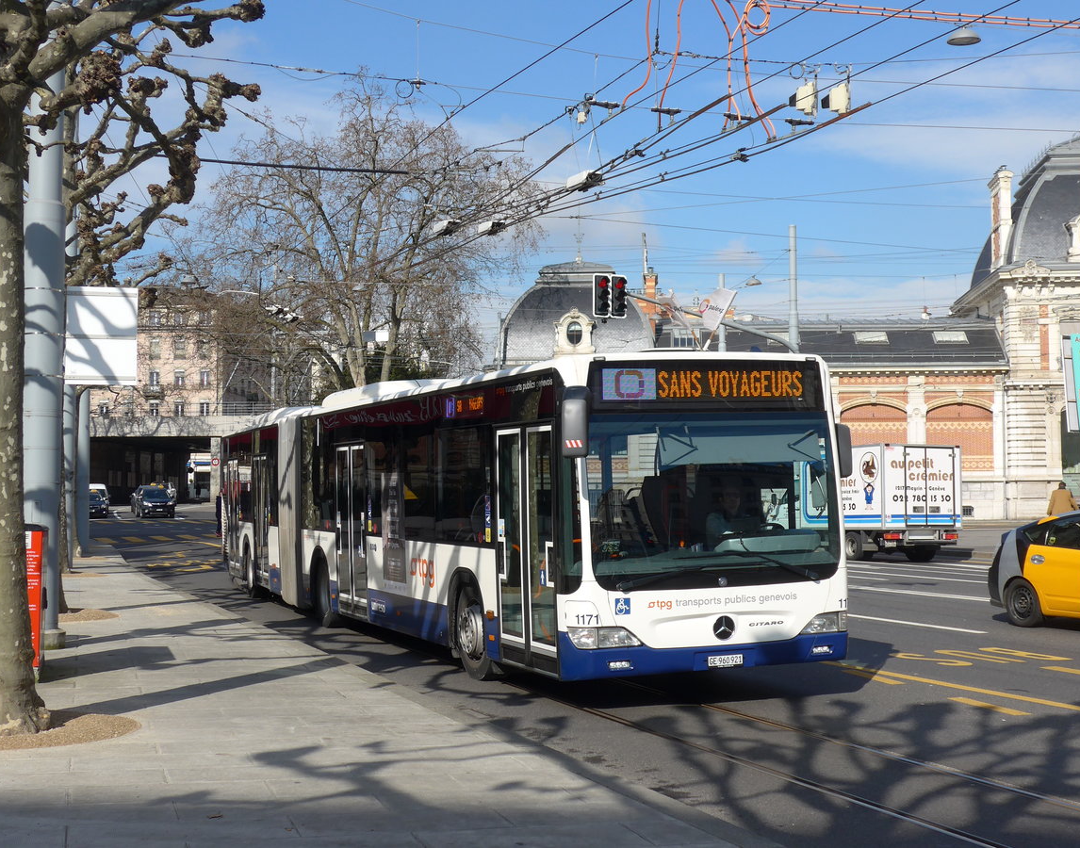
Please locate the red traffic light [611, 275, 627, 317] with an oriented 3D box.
[{"bbox_3d":[1.663,-2.676,33.700,0.380,0.910,0.360,0,-2,-24],"label":"red traffic light"}]

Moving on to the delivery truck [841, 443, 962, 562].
[{"bbox_3d":[7.813,1.942,39.923,2.180,2.700,5.900,0,-2,-21],"label":"delivery truck"}]

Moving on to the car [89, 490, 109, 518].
[{"bbox_3d":[-25.749,4.654,91.500,1.800,1.500,4.500,0,-2,-20],"label":"car"}]

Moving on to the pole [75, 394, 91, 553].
[{"bbox_3d":[-11.712,-1.531,41.000,0.370,9.600,0.370,0,-2,0],"label":"pole"}]

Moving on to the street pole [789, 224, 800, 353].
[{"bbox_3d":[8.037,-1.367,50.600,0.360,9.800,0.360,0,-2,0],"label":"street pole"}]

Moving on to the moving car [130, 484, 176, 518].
[{"bbox_3d":[-22.104,4.502,92.000,1.800,1.740,4.500,0,-2,-20],"label":"moving car"}]

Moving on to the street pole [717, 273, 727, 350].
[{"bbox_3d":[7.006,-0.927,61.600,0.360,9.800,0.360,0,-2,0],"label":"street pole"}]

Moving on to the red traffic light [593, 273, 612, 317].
[{"bbox_3d":[1.315,-2.694,33.600,0.380,0.910,0.360,0,-2,-24],"label":"red traffic light"}]

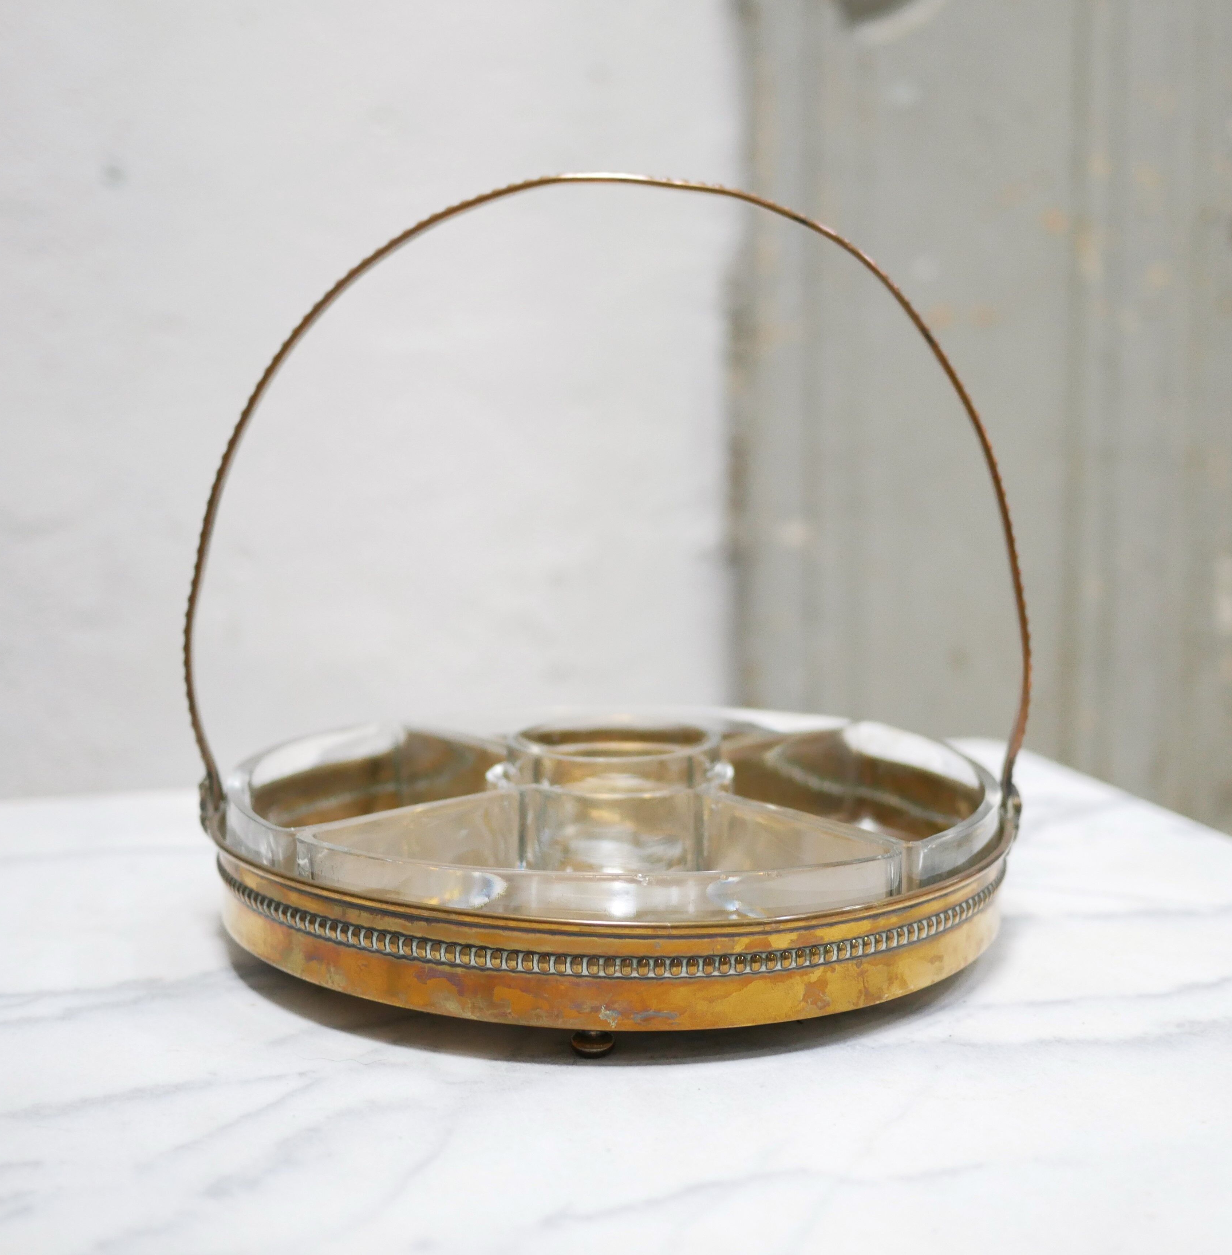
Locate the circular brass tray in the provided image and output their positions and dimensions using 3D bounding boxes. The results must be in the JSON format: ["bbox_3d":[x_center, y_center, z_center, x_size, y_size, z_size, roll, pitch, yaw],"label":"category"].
[{"bbox_3d":[-0.002,-0.019,0.582,0.257,0.227,0.240,0,8,0],"label":"circular brass tray"}]

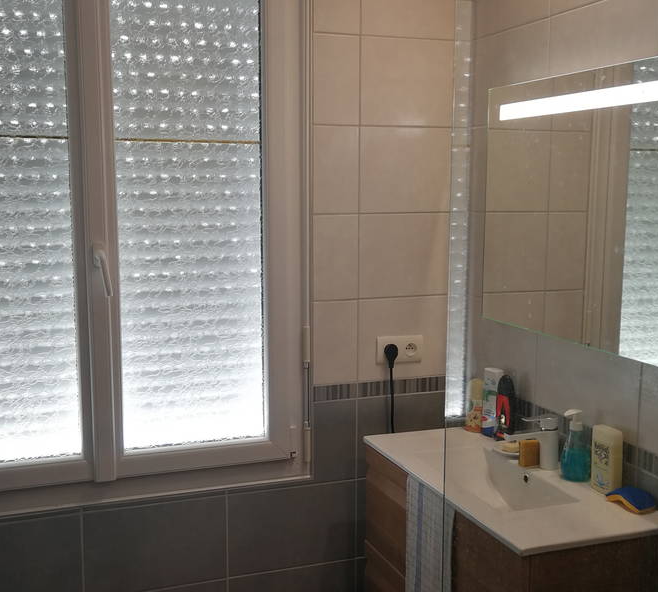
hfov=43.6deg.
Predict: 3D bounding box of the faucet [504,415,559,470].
[{"bbox_3d":[0.516,0.372,2.080,0.152,0.138,0.048,-3,8,-20],"label":"faucet"}]

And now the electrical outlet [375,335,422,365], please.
[{"bbox_3d":[0.213,0.160,2.486,0.148,0.081,0.015,-3,8,-20],"label":"electrical outlet"}]

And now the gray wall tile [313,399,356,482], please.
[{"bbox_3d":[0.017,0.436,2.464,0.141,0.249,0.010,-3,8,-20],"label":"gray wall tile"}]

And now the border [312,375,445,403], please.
[{"bbox_3d":[0.172,0.282,2.501,0.470,0.048,0.010,-3,8,-20],"label":"border"}]

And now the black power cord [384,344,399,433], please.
[{"bbox_3d":[0.186,0.279,2.470,0.042,0.275,0.045,-3,8,-20],"label":"black power cord"}]

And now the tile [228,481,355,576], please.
[{"bbox_3d":[-0.106,0.690,2.452,0.400,0.253,0.010,-3,8,-20],"label":"tile"}]

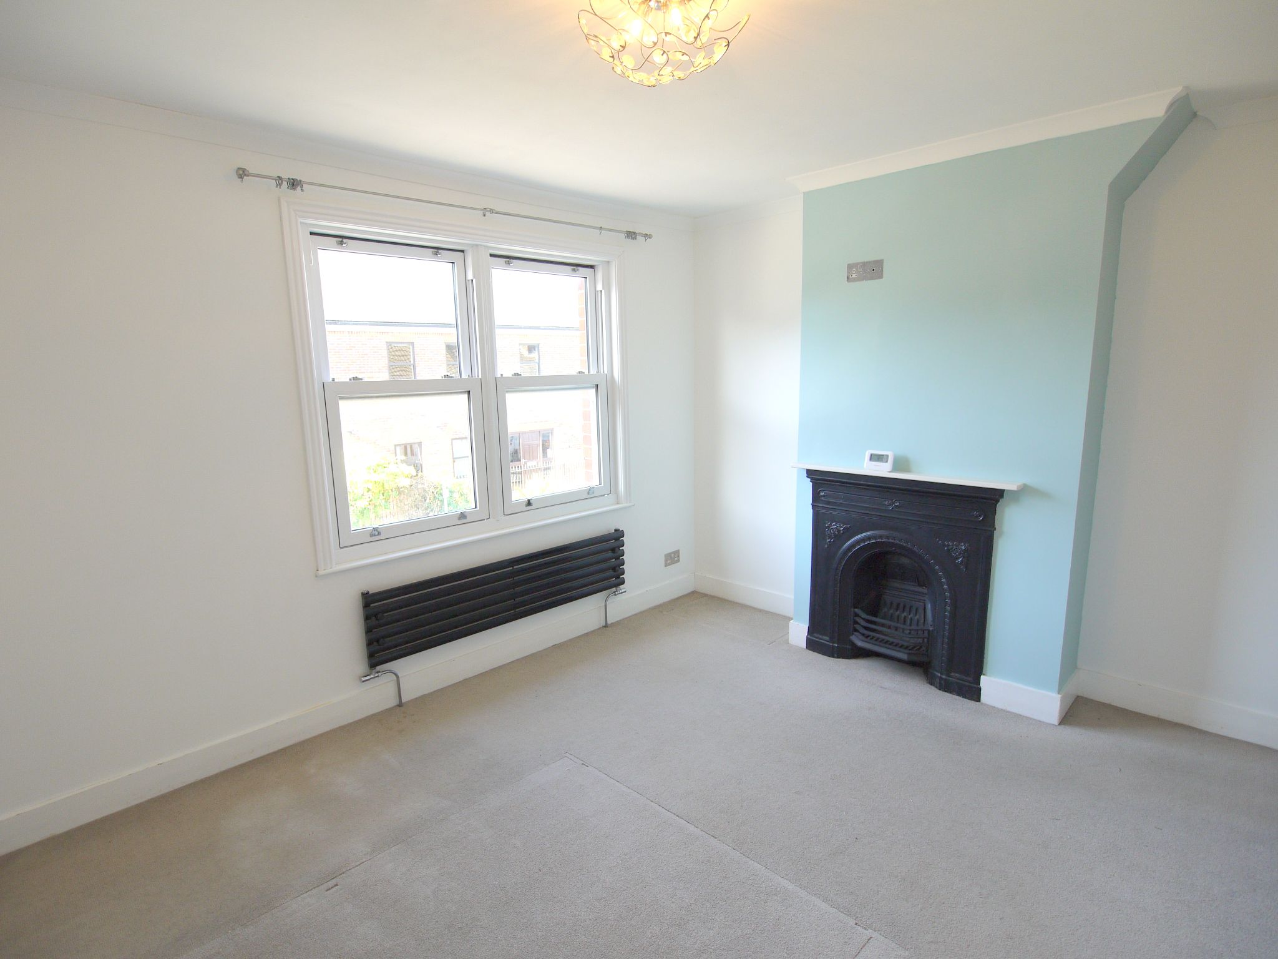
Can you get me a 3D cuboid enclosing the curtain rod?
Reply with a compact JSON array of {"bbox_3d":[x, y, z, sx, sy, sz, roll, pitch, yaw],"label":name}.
[{"bbox_3d":[-0.692,-1.246,3.120,2.110,0.050,0.080,-11,14,-43],"label":"curtain rod"}]

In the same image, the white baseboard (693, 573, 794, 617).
[{"bbox_3d":[0.724,0.753,4.252,0.920,0.135,0.018,8,13,42],"label":"white baseboard"}]

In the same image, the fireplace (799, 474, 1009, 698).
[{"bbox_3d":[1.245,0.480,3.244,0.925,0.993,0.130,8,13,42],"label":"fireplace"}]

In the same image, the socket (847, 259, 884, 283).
[{"bbox_3d":[1.062,-0.976,3.123,0.175,0.087,0.011,8,13,42],"label":"socket"}]

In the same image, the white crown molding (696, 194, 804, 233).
[{"bbox_3d":[0.651,-1.537,3.831,0.920,0.067,0.065,8,13,42],"label":"white crown molding"}]

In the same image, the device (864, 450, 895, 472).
[{"bbox_3d":[1.140,-0.087,3.146,0.130,0.098,0.045,8,13,42],"label":"device"}]

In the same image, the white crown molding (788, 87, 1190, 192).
[{"bbox_3d":[1.300,-1.369,2.784,1.510,0.067,0.065,8,13,42],"label":"white crown molding"}]

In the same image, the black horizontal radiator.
[{"bbox_3d":[-0.647,0.562,3.440,1.515,0.345,0.080,-11,14,-43],"label":"black horizontal radiator"}]

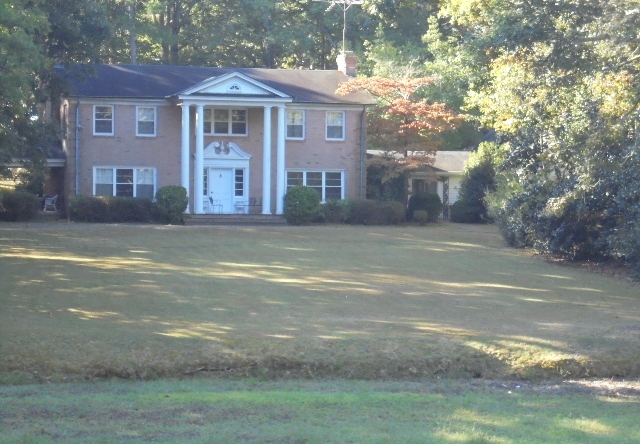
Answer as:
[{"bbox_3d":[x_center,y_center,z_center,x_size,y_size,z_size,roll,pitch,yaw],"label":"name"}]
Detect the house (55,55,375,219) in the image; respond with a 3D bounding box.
[{"bbox_3d":[-5.400,-3.600,105.000,14.600,7.500,11.600,0,0,-18],"label":"house"}]

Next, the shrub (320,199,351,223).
[{"bbox_3d":[0.703,-0.463,102.301,1.400,1.200,1.300,0,0,-17],"label":"shrub"}]

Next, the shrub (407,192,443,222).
[{"bbox_3d":[4.957,-0.674,107.000,1.650,1.450,1.600,0,0,0],"label":"shrub"}]

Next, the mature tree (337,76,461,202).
[{"bbox_3d":[3.600,-3.300,103.900,5.700,6.700,5.400,0,0,0],"label":"mature tree"}]

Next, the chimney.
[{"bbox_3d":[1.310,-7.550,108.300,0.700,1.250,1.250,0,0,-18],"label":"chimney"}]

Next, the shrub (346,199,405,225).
[{"bbox_3d":[2.531,-0.465,102.860,2.450,1.220,1.400,0,0,-17],"label":"shrub"}]

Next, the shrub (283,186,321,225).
[{"bbox_3d":[-0.780,-0.740,101.000,1.600,1.680,1.600,0,0,0],"label":"shrub"}]

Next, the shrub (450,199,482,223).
[{"bbox_3d":[6.890,-0.550,106.300,1.550,1.200,1.500,0,0,0],"label":"shrub"}]

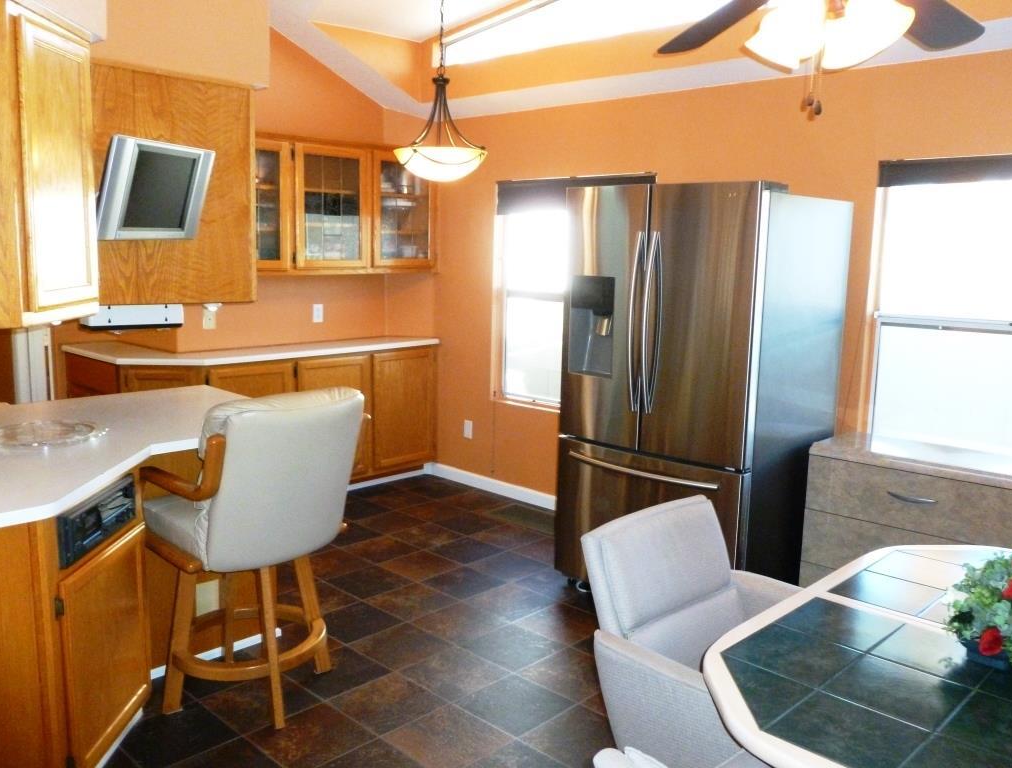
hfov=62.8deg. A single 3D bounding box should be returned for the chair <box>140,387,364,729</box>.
[{"bbox_3d":[-0.849,0.544,2.778,0.636,1.056,0.558,9,12,40],"label":"chair"}]

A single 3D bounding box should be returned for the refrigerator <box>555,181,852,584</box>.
[{"bbox_3d":[0.833,0.070,3.668,0.912,1.788,0.855,9,12,41],"label":"refrigerator"}]

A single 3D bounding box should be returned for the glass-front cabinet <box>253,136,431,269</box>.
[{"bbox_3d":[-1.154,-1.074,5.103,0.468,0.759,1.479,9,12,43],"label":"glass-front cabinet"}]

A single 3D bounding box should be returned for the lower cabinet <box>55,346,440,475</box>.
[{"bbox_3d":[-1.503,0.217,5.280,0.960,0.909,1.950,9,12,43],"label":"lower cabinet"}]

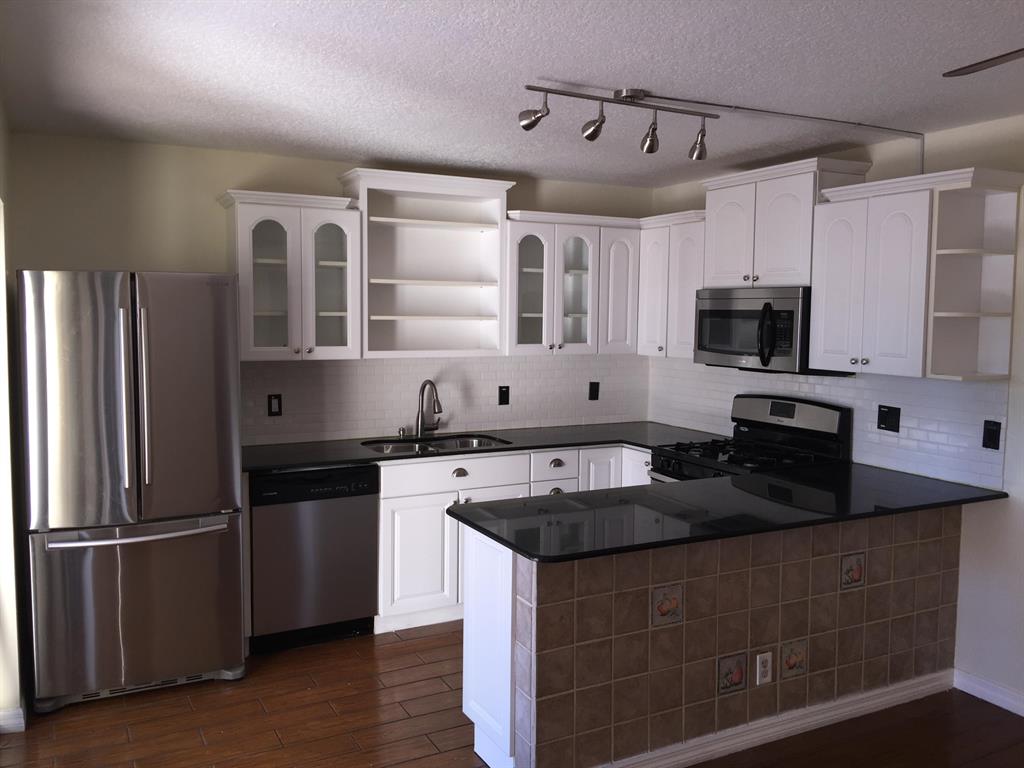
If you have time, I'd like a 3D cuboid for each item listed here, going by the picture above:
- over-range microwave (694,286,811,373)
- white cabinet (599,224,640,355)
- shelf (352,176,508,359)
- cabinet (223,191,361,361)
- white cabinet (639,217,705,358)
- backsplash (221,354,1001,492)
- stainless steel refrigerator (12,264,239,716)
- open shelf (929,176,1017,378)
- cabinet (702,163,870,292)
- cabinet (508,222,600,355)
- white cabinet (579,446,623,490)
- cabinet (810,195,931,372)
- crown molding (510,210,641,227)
[{"bbox_3d":[1.327,-0.275,4.365,0.417,0.414,0.751,-2,5,-27],"label":"over-range microwave"},{"bbox_3d":[0.578,-0.570,5.318,0.293,0.766,0.327,-2,5,-27],"label":"white cabinet"},{"bbox_3d":[-0.479,-0.632,4.769,0.855,0.958,0.325,-2,5,-27],"label":"shelf"},{"bbox_3d":[-1.123,-0.530,4.363,0.643,0.804,0.367,-2,5,-27],"label":"cabinet"},{"bbox_3d":[1.049,-0.551,4.981,0.329,0.780,0.621,-2,5,-27],"label":"white cabinet"},{"bbox_3d":[0.281,0.155,4.022,2.690,0.455,2.467,-2,5,-27],"label":"backsplash"},{"bbox_3d":[-1.707,0.404,3.870,0.814,1.777,0.784,-2,5,-27],"label":"stainless steel refrigerator"},{"bbox_3d":[1.876,-0.416,3.480,0.315,0.802,0.175,-2,5,-27],"label":"open shelf"},{"bbox_3d":[1.369,-0.780,4.394,0.360,0.580,0.795,-2,5,-27],"label":"cabinet"},{"bbox_3d":[0.171,-0.549,5.056,0.607,0.750,0.327,-2,5,-27],"label":"cabinet"},{"bbox_3d":[0.363,0.772,5.145,0.295,0.880,0.610,-2,5,-27],"label":"white cabinet"},{"bbox_3d":[1.690,-0.433,3.827,0.327,0.766,0.612,-2,5,-27],"label":"cabinet"},{"bbox_3d":[0.359,-0.935,4.932,0.862,0.060,0.077,-2,5,-27],"label":"crown molding"}]

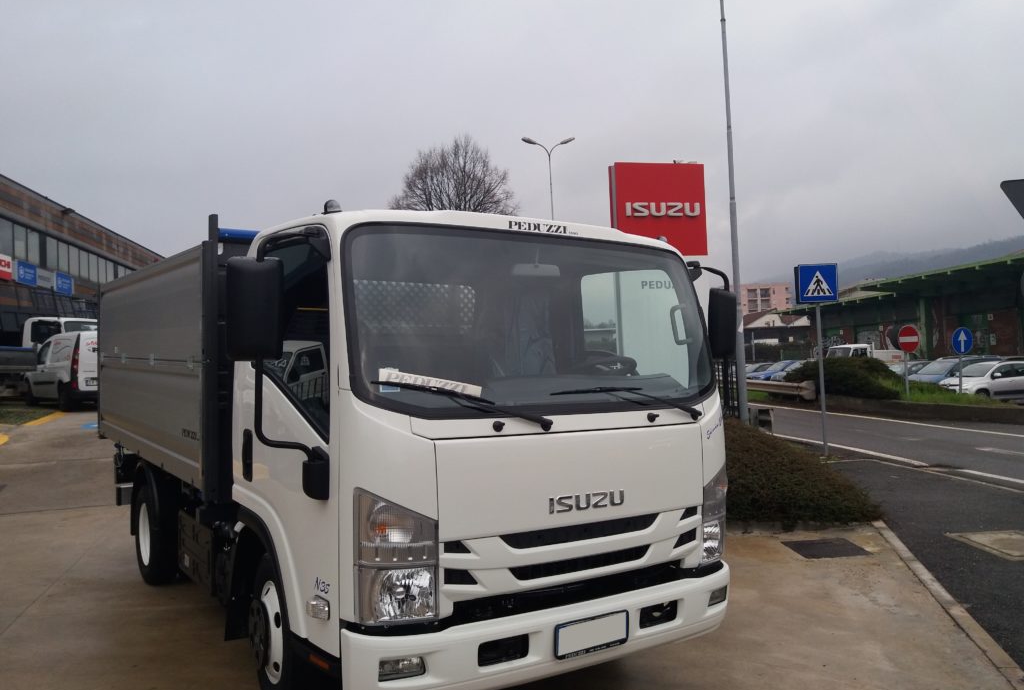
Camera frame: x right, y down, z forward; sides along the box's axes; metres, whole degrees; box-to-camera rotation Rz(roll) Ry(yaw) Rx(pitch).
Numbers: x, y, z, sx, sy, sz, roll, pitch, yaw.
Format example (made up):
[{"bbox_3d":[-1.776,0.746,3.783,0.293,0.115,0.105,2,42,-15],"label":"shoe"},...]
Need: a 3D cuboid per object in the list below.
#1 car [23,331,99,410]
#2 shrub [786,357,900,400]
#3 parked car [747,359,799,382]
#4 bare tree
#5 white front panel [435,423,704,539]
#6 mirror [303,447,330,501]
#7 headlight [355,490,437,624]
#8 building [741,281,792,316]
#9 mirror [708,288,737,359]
[{"bbox_3d":[-10.780,0.640,20.900,4.050,1.820,1.830,-1,-1,45],"label":"car"},{"bbox_3d":[12.800,1.275,32.000,3.700,1.550,4.000,-2,-2,0],"label":"shrub"},{"bbox_3d":[16.767,1.862,50.022,4.000,1.530,1.720,-2,-2,-10],"label":"parked car"},{"bbox_3d":[-2.730,-4.000,40.000,7.200,12.000,7.200,-2,-1,0],"label":"bare tree"},{"bbox_3d":[0.312,0.536,3.353,1.380,0.380,0.110,1,-1,-35],"label":"white front panel"},{"bbox_3d":[-0.732,0.495,3.121,0.090,0.205,0.110,1,-1,-15],"label":"mirror"},{"bbox_3d":[-0.407,0.740,2.934,0.258,0.476,0.186,0,-1,-34],"label":"headlight"},{"bbox_3d":[71.300,-6.000,233.000,14.500,22.000,13.000,-2,-1,10],"label":"building"},{"bbox_3d":[1.092,-0.110,4.301,0.182,0.374,0.086,0,-1,-34],"label":"mirror"}]

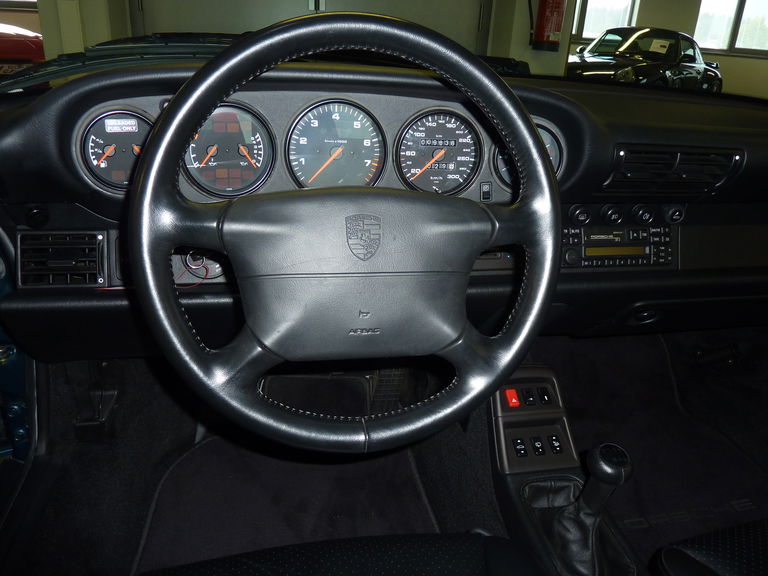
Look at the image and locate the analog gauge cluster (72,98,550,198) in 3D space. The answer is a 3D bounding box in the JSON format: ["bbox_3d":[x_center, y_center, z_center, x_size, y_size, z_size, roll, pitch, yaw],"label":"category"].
[{"bbox_3d":[-0.056,-0.171,0.695,0.588,0.128,0.060,-2,15,-11],"label":"analog gauge cluster"}]

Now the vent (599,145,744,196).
[{"bbox_3d":[0.384,-0.159,0.747,0.195,0.070,0.050,-2,25,-11],"label":"vent"}]

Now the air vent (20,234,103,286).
[{"bbox_3d":[-0.381,-0.036,0.662,0.097,0.068,0.040,-2,17,-11],"label":"air vent"}]

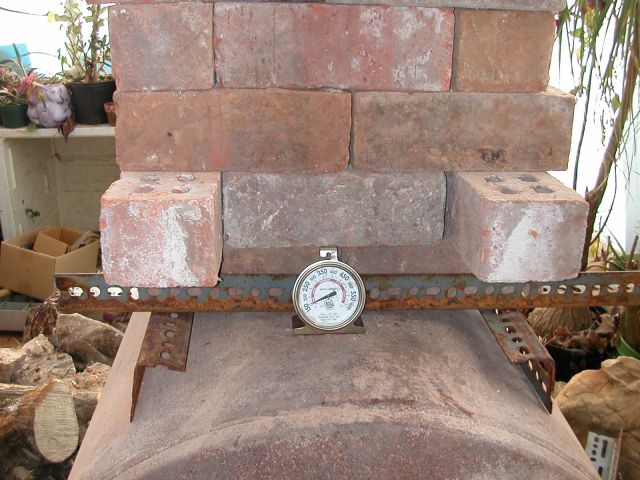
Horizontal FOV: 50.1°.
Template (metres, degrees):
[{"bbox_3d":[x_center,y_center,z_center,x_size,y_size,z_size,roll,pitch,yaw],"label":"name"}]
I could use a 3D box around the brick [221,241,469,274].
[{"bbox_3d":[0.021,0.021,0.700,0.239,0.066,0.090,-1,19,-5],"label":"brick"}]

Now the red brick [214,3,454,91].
[{"bbox_3d":[0.010,-0.182,0.642,0.208,0.071,0.089,-1,19,-6],"label":"red brick"}]

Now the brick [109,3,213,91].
[{"bbox_3d":[-0.143,-0.198,0.680,0.085,0.071,0.204,-1,19,-6],"label":"brick"}]

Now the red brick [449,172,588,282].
[{"bbox_3d":[0.168,-0.032,0.652,0.083,0.071,0.204,0,19,-4],"label":"red brick"}]

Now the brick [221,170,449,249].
[{"bbox_3d":[0.011,-0.042,0.670,0.203,0.071,0.089,-1,19,-6],"label":"brick"}]

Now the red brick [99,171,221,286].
[{"bbox_3d":[-0.132,-0.031,0.629,0.086,0.071,0.204,0,19,-4],"label":"red brick"}]

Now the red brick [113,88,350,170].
[{"bbox_3d":[-0.078,-0.109,0.642,0.203,0.071,0.089,-1,19,-6],"label":"red brick"}]

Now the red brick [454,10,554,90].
[{"bbox_3d":[0.156,-0.202,0.709,0.087,0.071,0.204,-1,19,-5],"label":"red brick"}]

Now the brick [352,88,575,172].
[{"bbox_3d":[0.127,-0.112,0.663,0.202,0.071,0.089,-1,19,-5],"label":"brick"}]

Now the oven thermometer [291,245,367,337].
[{"bbox_3d":[0.008,0.041,0.609,0.064,0.079,0.031,0,11,-4],"label":"oven thermometer"}]

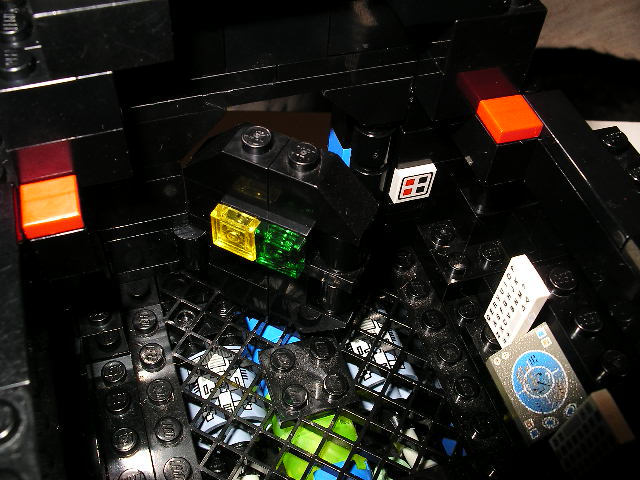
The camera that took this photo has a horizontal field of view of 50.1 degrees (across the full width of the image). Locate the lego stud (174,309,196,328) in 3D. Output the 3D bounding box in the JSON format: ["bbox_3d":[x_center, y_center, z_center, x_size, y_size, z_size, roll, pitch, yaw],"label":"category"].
[{"bbox_3d":[-0.032,0.019,0.164,0.005,0.002,0.005,2,52,-3],"label":"lego stud"}]

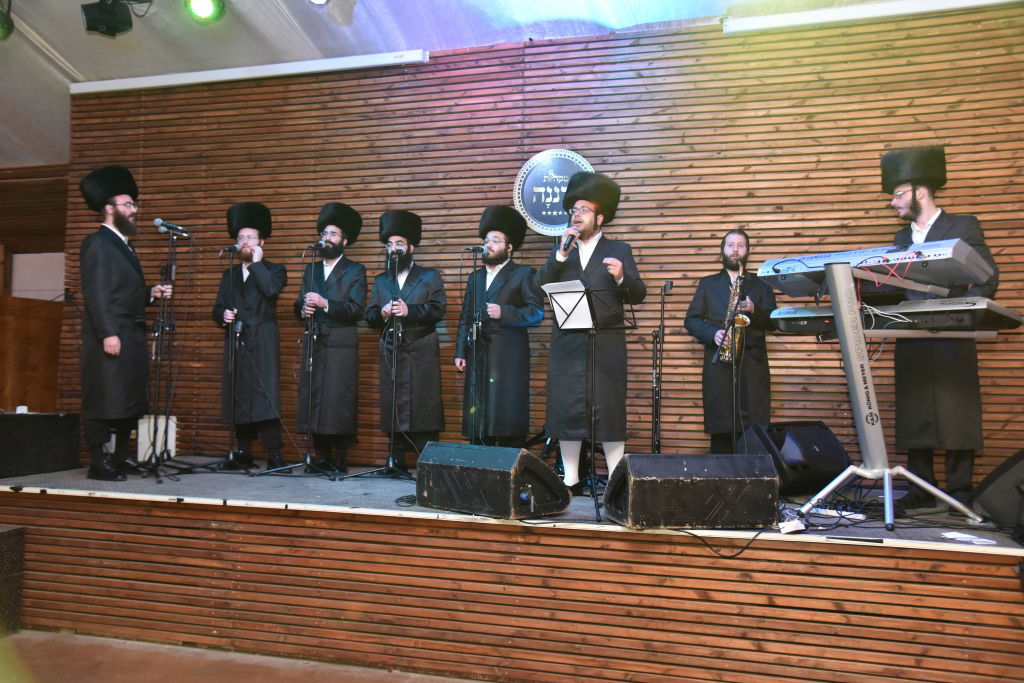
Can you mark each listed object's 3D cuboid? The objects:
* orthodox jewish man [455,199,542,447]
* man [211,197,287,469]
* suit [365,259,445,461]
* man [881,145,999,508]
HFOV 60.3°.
[{"bbox_3d":[-0.093,-0.016,5.930,0.570,1.840,0.420,0,-3,19],"label":"orthodox jewish man"},{"bbox_3d":[-1.903,-0.050,6.477,0.550,1.940,0.450,1,-3,3],"label":"man"},{"bbox_3d":[-0.723,0.136,6.083,0.540,1.350,0.400,1,-3,3],"label":"suit"},{"bbox_3d":[2.238,-0.089,4.646,0.490,1.940,0.540,3,-3,-40],"label":"man"}]

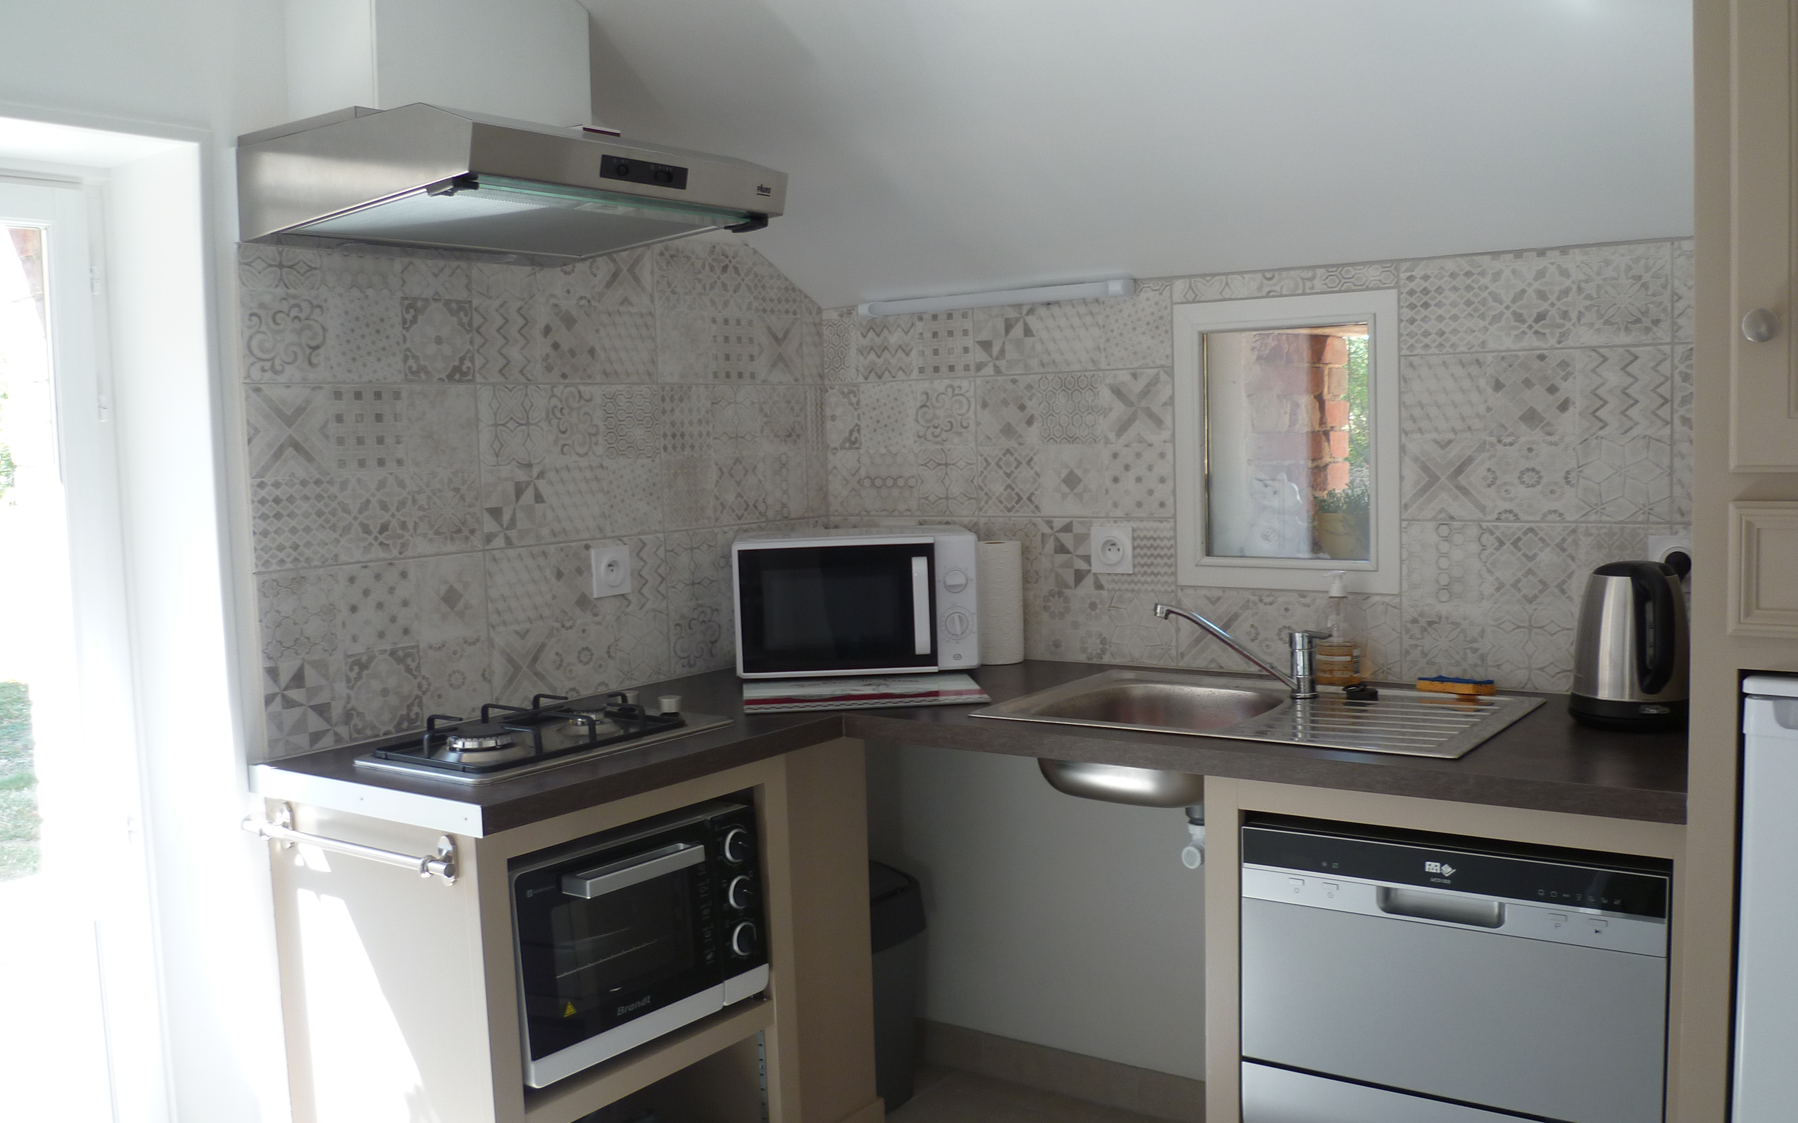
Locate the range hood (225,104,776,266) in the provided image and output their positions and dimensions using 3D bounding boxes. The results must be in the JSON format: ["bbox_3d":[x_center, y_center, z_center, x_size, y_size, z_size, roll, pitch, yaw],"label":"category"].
[{"bbox_3d":[-0.573,-0.566,2.368,0.544,0.153,0.604,2,6,37],"label":"range hood"}]

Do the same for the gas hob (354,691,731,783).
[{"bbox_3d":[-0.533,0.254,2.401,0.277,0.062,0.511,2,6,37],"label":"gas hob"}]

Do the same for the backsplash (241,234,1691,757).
[{"bbox_3d":[0.174,-0.164,2.368,1.825,0.848,1.335,2,6,33],"label":"backsplash"}]

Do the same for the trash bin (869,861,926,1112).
[{"bbox_3d":[-0.119,0.874,3.192,0.300,0.469,0.241,2,6,33],"label":"trash bin"}]

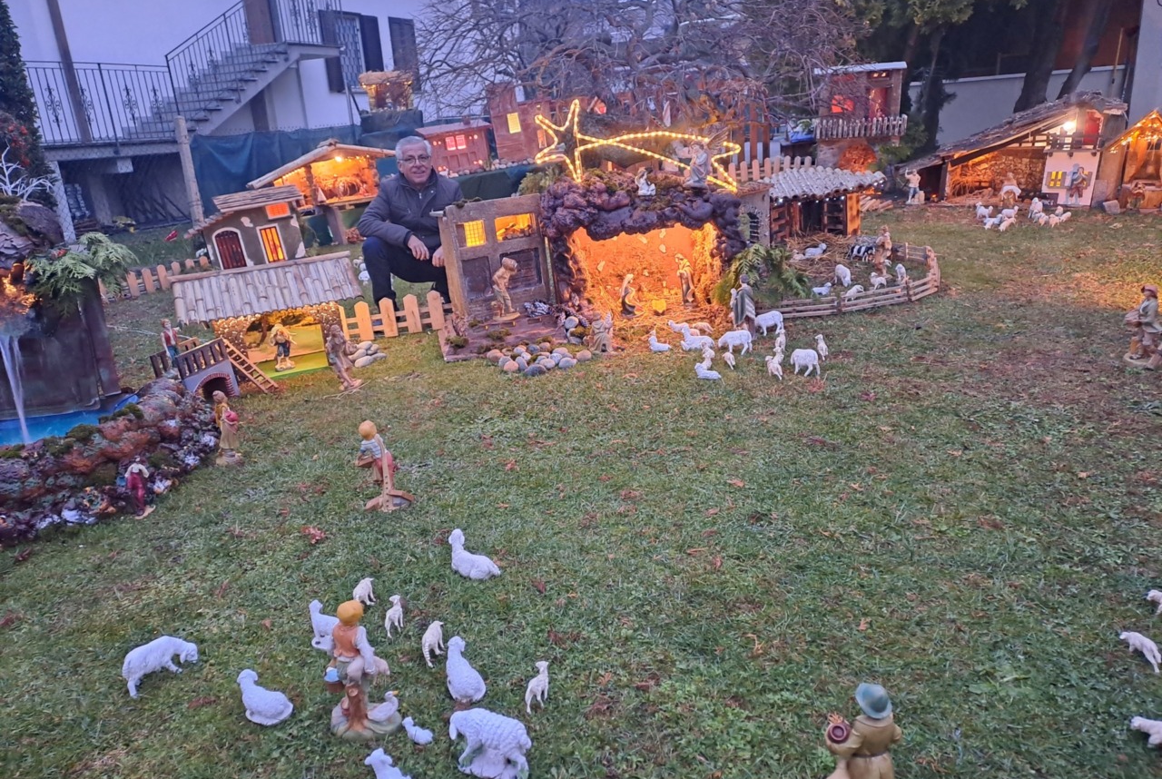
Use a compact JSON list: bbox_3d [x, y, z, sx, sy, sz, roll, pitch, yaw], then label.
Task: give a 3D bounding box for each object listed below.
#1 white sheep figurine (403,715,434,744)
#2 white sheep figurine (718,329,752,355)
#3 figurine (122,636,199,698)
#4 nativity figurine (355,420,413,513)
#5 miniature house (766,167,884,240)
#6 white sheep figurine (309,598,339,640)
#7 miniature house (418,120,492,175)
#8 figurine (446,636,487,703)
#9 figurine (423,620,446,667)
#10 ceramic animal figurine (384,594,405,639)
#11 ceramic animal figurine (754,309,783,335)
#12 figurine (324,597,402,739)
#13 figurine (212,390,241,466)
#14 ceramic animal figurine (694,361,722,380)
[{"bbox_3d":[-0.295,0.617,1.530,0.054,0.039,0.031,-1,18,10],"label":"white sheep figurine"},{"bbox_3d":[0.702,-0.222,3.828,0.155,0.106,0.057,7,21,30],"label":"white sheep figurine"},{"bbox_3d":[-0.950,0.616,1.917,0.158,0.108,0.060,-15,21,-32],"label":"figurine"},{"bbox_3d":[-0.610,0.212,2.604,0.150,0.280,0.140,9,22,35],"label":"nativity figurine"},{"bbox_3d":[1.615,-1.244,5.700,0.830,0.430,0.320,-10,18,-20],"label":"miniature house"},{"bbox_3d":[-0.533,0.516,1.830,0.122,0.108,0.062,6,19,29],"label":"white sheep figurine"},{"bbox_3d":[-1.142,-2.186,7.550,0.580,0.420,0.310,-14,18,-21],"label":"miniature house"},{"bbox_3d":[-0.228,0.550,1.660,0.075,0.096,0.098,-7,17,-11],"label":"figurine"},{"bbox_3d":[-0.338,0.575,1.927,0.037,0.102,0.085,4,19,23],"label":"figurine"},{"bbox_3d":[-0.413,0.497,1.852,0.029,0.086,0.062,8,21,31],"label":"ceramic animal figurine"},{"bbox_3d":[0.912,-0.333,4.122,0.155,0.112,0.057,-7,18,-10],"label":"ceramic animal figurine"},{"bbox_3d":[-0.410,0.503,1.543,0.129,0.262,0.114,-2,18,5],"label":"figurine"},{"bbox_3d":[-1.244,0.135,2.950,0.095,0.265,0.088,-7,17,-8],"label":"figurine"},{"bbox_3d":[0.518,-0.084,3.409,0.110,0.066,0.048,-4,18,0],"label":"ceramic animal figurine"}]

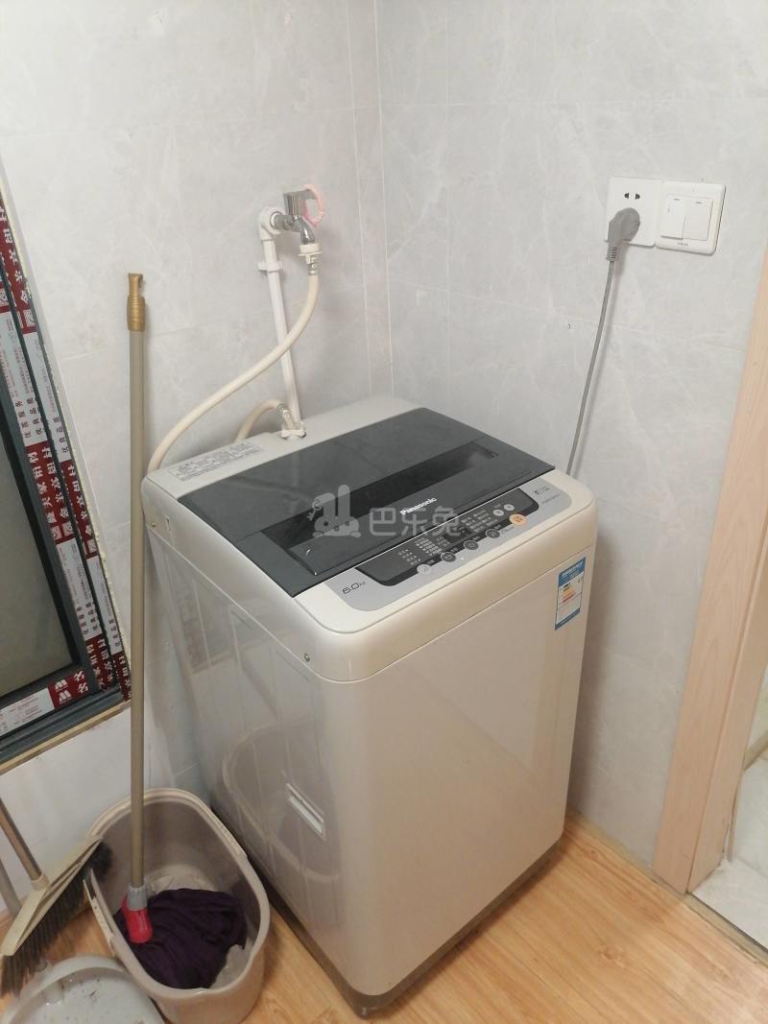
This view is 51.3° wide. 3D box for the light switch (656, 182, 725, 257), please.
[{"bbox_3d":[0.405,-0.390,1.060,0.010,0.086,0.086,-25,36,-34],"label":"light switch"}]

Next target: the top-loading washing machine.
[{"bbox_3d":[-0.012,0.313,1.482,0.525,0.855,0.555,-24,36,-32],"label":"top-loading washing machine"}]

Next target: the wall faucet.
[{"bbox_3d":[-0.141,-0.465,1.258,0.053,0.079,0.098,-25,36,-34],"label":"wall faucet"}]

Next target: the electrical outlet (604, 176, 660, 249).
[{"bbox_3d":[0.348,-0.420,1.118,0.009,0.086,0.086,-25,36,-34],"label":"electrical outlet"}]

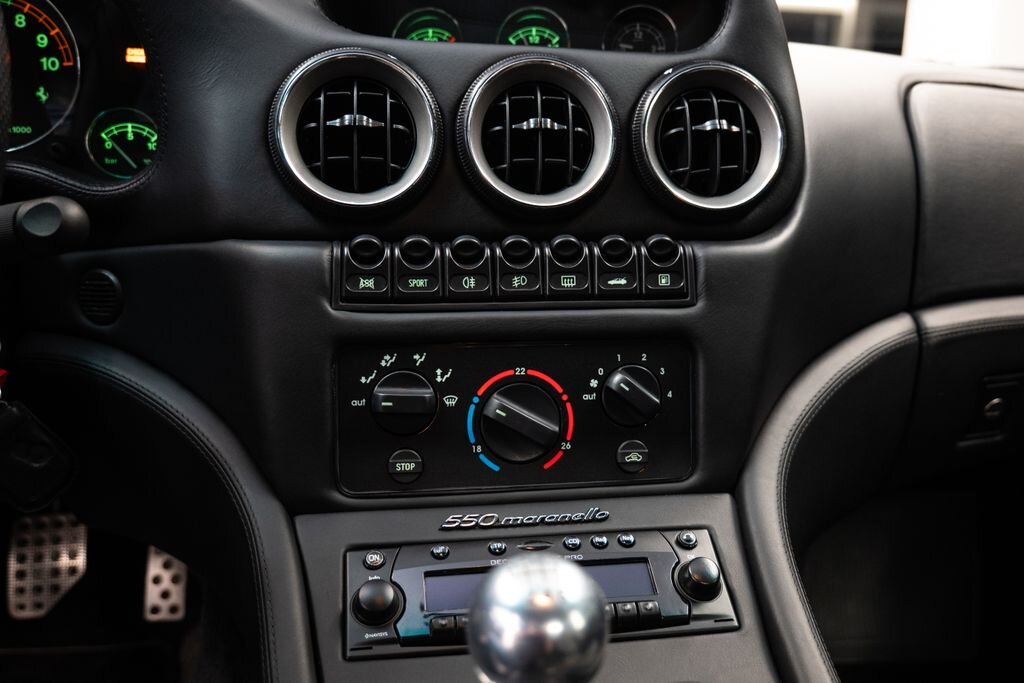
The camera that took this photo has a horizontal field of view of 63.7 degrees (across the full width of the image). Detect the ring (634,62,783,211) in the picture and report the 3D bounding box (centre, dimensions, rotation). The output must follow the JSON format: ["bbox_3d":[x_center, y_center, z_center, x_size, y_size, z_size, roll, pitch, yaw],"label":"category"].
[{"bbox_3d":[0.112,-0.115,0.477,0.090,0.090,0.024,-1,-2,-9],"label":"ring"}]

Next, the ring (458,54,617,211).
[{"bbox_3d":[0.014,-0.113,0.461,0.090,0.090,0.024,-1,-2,-9],"label":"ring"}]

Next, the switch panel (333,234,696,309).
[{"bbox_3d":[0.005,-0.038,0.446,0.198,0.040,0.021,-1,-5,-9],"label":"switch panel"}]

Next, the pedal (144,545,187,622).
[{"bbox_3d":[-0.371,0.247,0.892,0.042,0.105,0.015,-1,-25,-9],"label":"pedal"}]

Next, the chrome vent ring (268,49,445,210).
[{"bbox_3d":[-0.084,-0.112,0.450,0.090,0.090,0.028,-1,-2,-9],"label":"chrome vent ring"}]

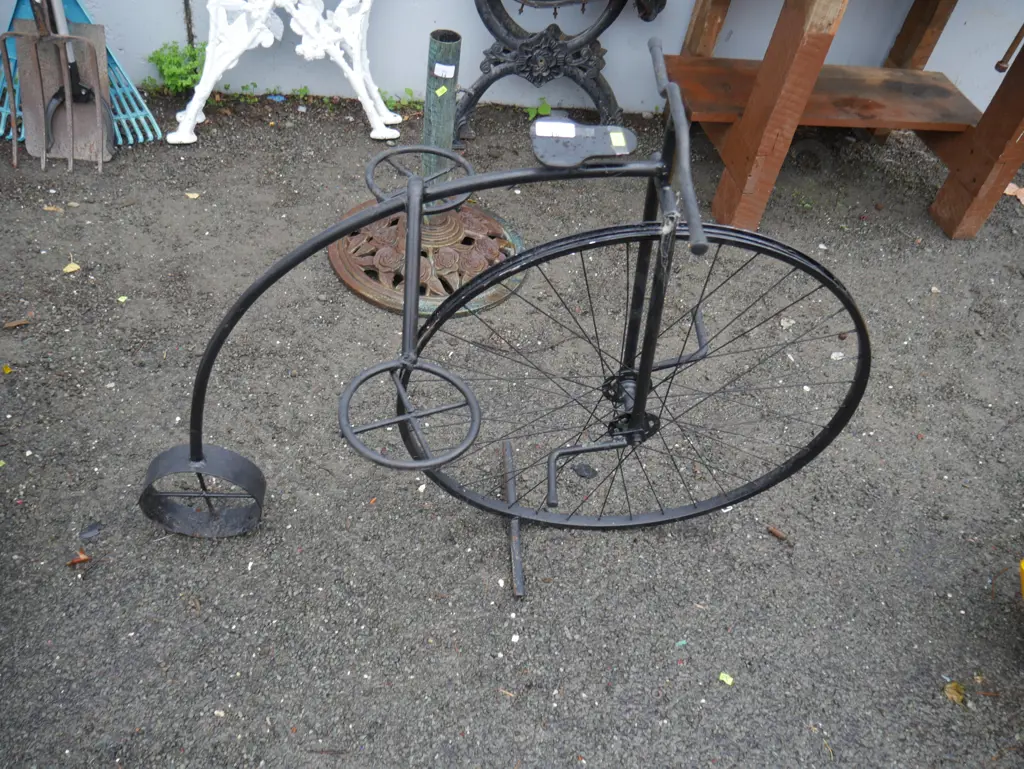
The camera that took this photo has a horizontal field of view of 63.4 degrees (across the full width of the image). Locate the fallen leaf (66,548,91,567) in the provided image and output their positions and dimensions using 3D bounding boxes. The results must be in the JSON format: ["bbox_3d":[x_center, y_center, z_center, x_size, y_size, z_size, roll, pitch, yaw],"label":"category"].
[{"bbox_3d":[-0.668,0.269,1.279,0.037,0.011,0.024,-17,53,-20],"label":"fallen leaf"}]

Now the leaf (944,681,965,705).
[{"bbox_3d":[0.677,0.471,1.267,0.023,0.009,0.035,-9,51,-14],"label":"leaf"}]

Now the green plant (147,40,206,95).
[{"bbox_3d":[-0.852,-0.808,2.119,0.155,0.118,0.085,0,49,-7],"label":"green plant"}]

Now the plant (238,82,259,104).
[{"bbox_3d":[-0.679,-0.751,2.137,0.052,0.045,0.035,0,49,-7],"label":"plant"}]

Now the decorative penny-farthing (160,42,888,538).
[{"bbox_3d":[-0.031,-0.025,1.080,1.045,0.805,0.520,1,50,-4],"label":"decorative penny-farthing"}]

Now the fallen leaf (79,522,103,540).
[{"bbox_3d":[-0.666,0.234,1.311,0.037,0.009,0.020,-26,57,-26],"label":"fallen leaf"}]

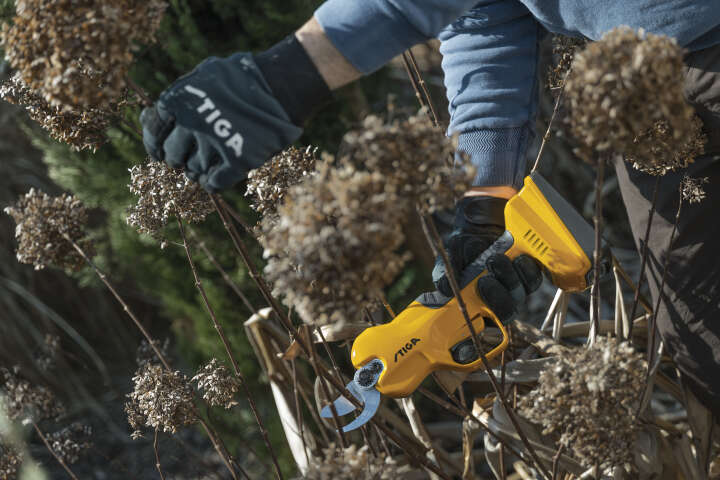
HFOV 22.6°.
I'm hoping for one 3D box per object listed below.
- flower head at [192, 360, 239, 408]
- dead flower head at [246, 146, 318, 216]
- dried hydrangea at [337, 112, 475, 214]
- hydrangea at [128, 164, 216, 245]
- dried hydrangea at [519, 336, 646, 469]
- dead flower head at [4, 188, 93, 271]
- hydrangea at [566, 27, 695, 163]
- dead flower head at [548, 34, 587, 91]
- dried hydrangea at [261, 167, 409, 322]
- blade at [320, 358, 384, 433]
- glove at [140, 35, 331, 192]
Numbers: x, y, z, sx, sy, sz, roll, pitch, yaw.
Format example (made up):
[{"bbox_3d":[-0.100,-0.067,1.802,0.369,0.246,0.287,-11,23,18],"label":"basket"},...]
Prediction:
[{"bbox_3d":[-0.145,0.143,1.800,0.048,0.049,0.047,0,13,0],"label":"flower head"},{"bbox_3d":[-0.074,-0.054,1.790,0.082,0.078,0.080,0,13,0],"label":"dead flower head"},{"bbox_3d":[0.039,-0.063,1.530,0.115,0.092,0.112,0,13,0],"label":"dried hydrangea"},{"bbox_3d":[-0.189,-0.039,1.790,0.088,0.084,0.085,0,13,0],"label":"hydrangea"},{"bbox_3d":[0.203,0.148,1.640,0.116,0.118,0.114,0,13,0],"label":"dried hydrangea"},{"bbox_3d":[-0.322,-0.011,1.860,0.090,0.085,0.087,-17,1,0],"label":"dead flower head"},{"bbox_3d":[0.228,-0.123,1.520,0.108,0.113,0.108,0,13,0],"label":"hydrangea"},{"bbox_3d":[0.220,-0.185,1.880,0.050,0.058,0.050,0,13,0],"label":"dead flower head"},{"bbox_3d":[-0.021,0.004,1.460,0.120,0.127,0.120,0,13,0],"label":"dried hydrangea"},{"bbox_3d":[-0.003,0.151,1.770,0.042,0.083,0.016,33,-3,0],"label":"blade"},{"bbox_3d":[-0.121,-0.121,1.720,0.185,0.120,0.105,-29,6,-6],"label":"glove"}]

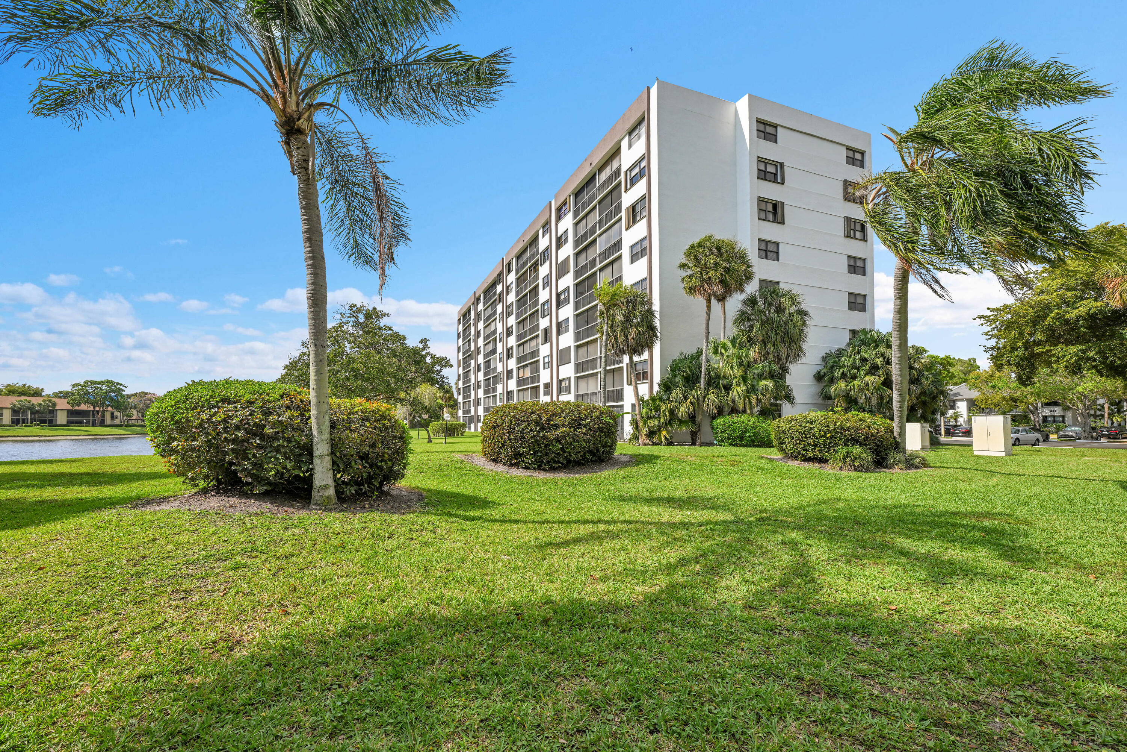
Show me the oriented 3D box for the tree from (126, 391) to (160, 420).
[{"bbox_3d":[-131.000,9.900,137.000,10.500,10.500,10.000,4,-6,-44],"label":"tree"}]

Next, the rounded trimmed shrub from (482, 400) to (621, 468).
[{"bbox_3d":[-0.470,1.900,14.700,4.500,2.000,4.100,0,-5,0],"label":"rounded trimmed shrub"}]

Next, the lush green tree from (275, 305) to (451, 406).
[{"bbox_3d":[-12.300,-0.200,27.000,10.200,8.800,9.500,2,-5,-24],"label":"lush green tree"}]

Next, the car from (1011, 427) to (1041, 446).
[{"bbox_3d":[35.600,4.820,34.700,4.700,1.410,1.780,1,-4,-22],"label":"car"}]

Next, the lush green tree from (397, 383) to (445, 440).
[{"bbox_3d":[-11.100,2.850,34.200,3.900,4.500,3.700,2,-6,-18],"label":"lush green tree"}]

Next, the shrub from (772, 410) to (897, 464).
[{"bbox_3d":[10.300,2.200,16.700,4.150,1.830,3.600,-3,-6,31],"label":"shrub"}]

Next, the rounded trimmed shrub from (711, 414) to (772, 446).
[{"bbox_3d":[10.800,3.190,26.000,3.800,1.920,2.900,-2,-6,22],"label":"rounded trimmed shrub"}]

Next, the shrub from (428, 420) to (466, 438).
[{"bbox_3d":[-10.500,4.820,39.500,3.200,1.400,2.300,1,-4,-23],"label":"shrub"}]

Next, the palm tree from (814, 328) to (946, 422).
[{"bbox_3d":[20.700,0.850,29.000,7.000,7.200,6.200,-4,-7,36],"label":"palm tree"}]

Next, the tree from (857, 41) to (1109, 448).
[{"bbox_3d":[12.200,-3.600,13.500,5.800,12.200,5.200,-4,-6,42],"label":"tree"}]

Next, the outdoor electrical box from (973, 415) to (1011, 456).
[{"bbox_3d":[16.750,2.320,17.130,0.530,1.530,0.930,3,-6,-25],"label":"outdoor electrical box"}]

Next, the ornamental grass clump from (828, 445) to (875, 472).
[{"bbox_3d":[7.950,2.250,12.100,1.100,0.700,1.050,-3,-5,33],"label":"ornamental grass clump"}]

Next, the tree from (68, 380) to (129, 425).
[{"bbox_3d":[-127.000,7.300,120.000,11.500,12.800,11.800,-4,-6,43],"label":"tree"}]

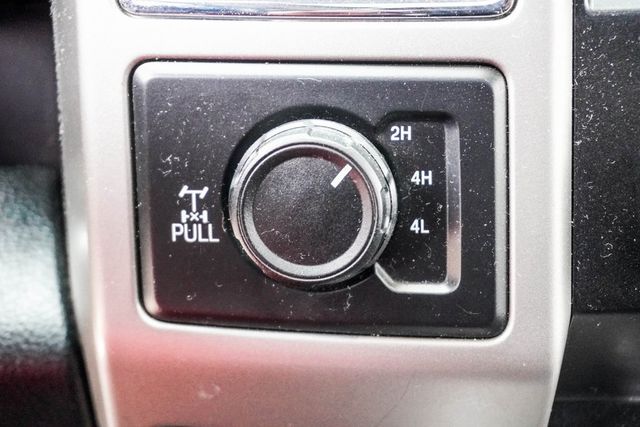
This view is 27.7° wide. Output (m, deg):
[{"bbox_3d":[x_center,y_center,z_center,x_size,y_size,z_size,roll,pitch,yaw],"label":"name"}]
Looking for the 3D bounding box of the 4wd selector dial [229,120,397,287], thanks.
[{"bbox_3d":[-0.002,-0.001,0.315,0.042,0.042,0.020,1,7,3],"label":"4wd selector dial"}]

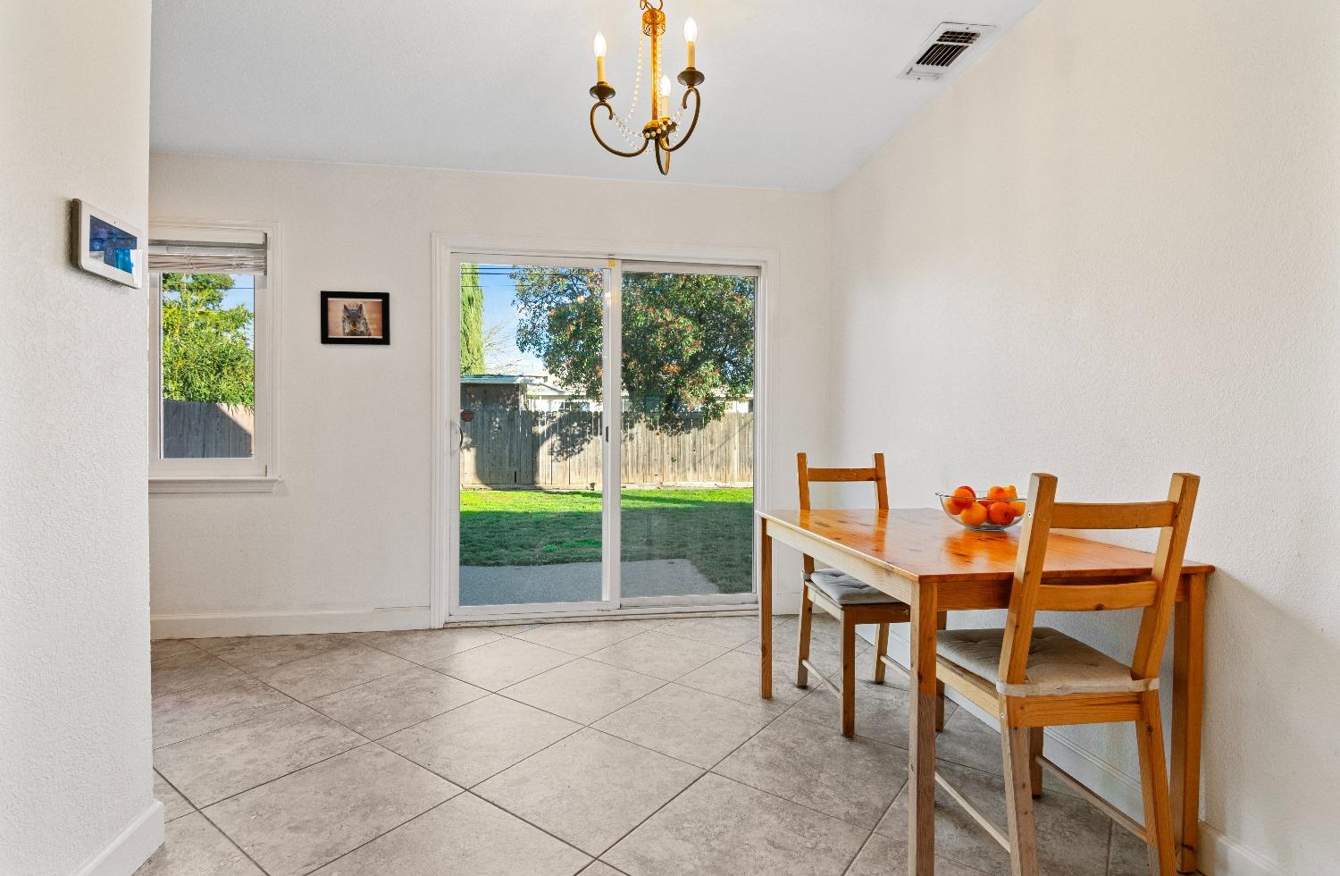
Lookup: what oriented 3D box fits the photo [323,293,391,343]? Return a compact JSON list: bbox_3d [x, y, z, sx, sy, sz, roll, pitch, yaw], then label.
[{"bbox_3d":[-1.701,-0.645,3.231,0.351,0.281,0.020,0,0,-7],"label":"photo"}]

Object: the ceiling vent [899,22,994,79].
[{"bbox_3d":[1.065,-1.485,2.313,0.200,0.020,0.330,0,0,-9],"label":"ceiling vent"}]

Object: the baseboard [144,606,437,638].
[{"bbox_3d":[-2.016,0.986,3.191,1.415,0.125,0.015,0,0,-7],"label":"baseboard"}]

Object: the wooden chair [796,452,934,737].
[{"bbox_3d":[0.752,0.560,2.337,0.390,0.965,0.485,0,0,-9],"label":"wooden chair"}]

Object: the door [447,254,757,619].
[{"bbox_3d":[-0.366,-0.006,3.474,1.804,2.061,0.090,0,0,-7],"label":"door"}]

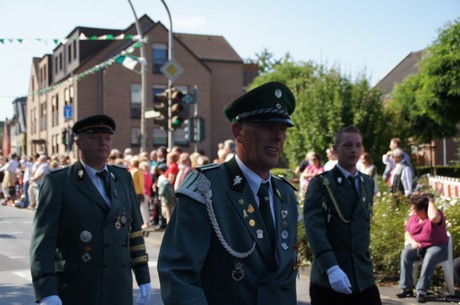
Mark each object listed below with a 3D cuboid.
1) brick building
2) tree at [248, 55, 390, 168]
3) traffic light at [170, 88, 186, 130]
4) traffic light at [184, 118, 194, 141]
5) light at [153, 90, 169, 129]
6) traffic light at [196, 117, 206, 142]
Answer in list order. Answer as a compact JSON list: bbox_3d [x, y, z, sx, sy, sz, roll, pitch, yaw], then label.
[{"bbox_3d":[-9.377,-3.833,56.266,12.000,11.600,28.000,0,0,-23],"label":"brick building"},{"bbox_3d":[3.298,-0.820,25.000,4.800,5.200,4.400,0,0,0],"label":"tree"},{"bbox_3d":[-1.219,-1.018,15.700,0.300,0.950,0.360,0,0,-23],"label":"traffic light"},{"bbox_3d":[-1.551,-0.881,25.400,0.360,0.900,0.300,0,0,-23],"label":"traffic light"},{"bbox_3d":[-1.633,-1.018,15.700,0.360,0.930,0.300,0,0,-23],"label":"light"},{"bbox_3d":[-1.091,-0.881,25.400,0.300,0.940,0.340,0,0,-23],"label":"traffic light"}]

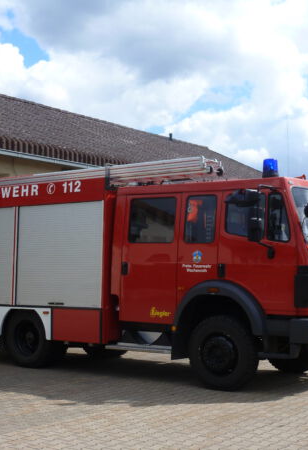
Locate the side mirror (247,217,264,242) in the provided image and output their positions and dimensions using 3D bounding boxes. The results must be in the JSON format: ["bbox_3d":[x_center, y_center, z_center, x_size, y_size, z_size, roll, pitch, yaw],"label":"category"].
[{"bbox_3d":[1.288,0.061,9.016,0.190,0.320,0.085,3,-5,-33],"label":"side mirror"}]

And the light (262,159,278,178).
[{"bbox_3d":[1.564,-0.748,9.506,0.205,0.255,0.205,1,-4,0],"label":"light"}]

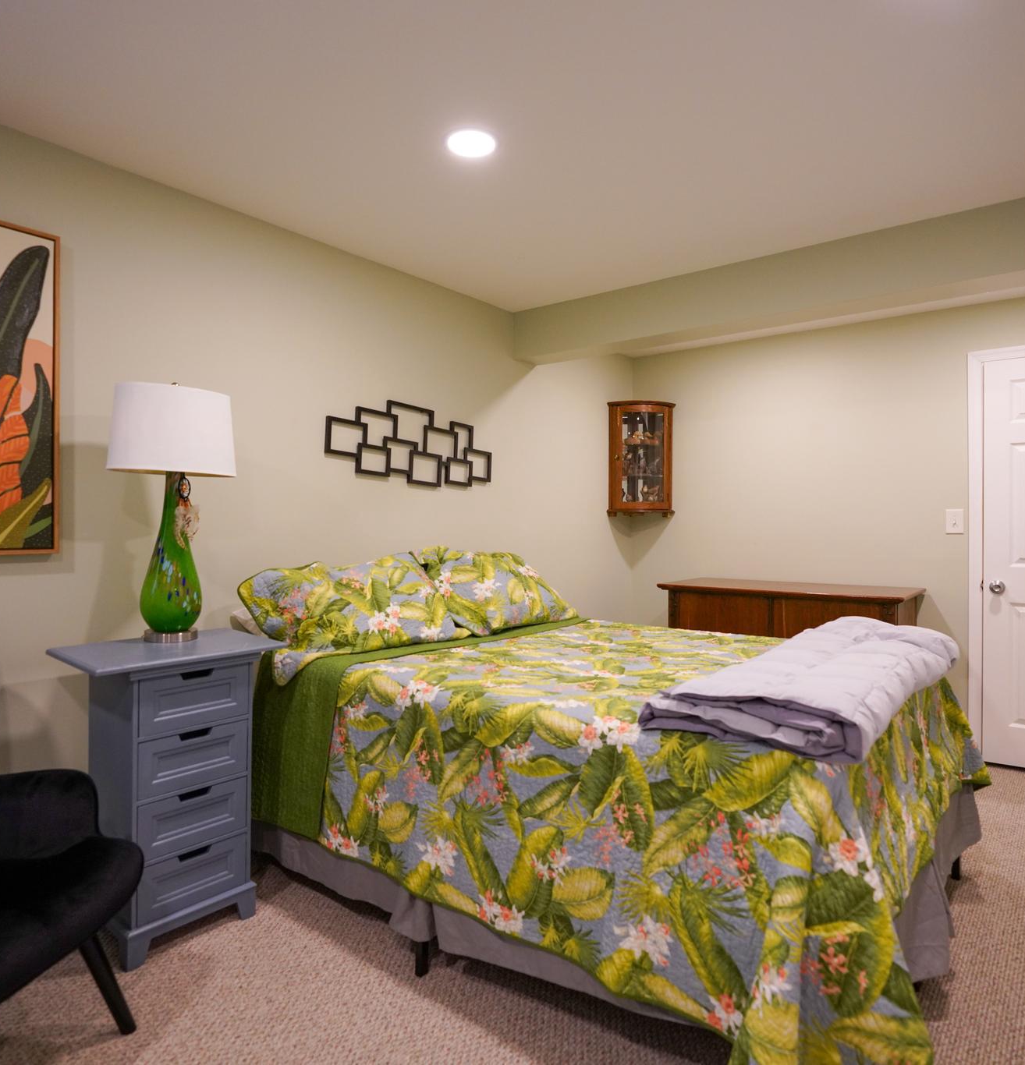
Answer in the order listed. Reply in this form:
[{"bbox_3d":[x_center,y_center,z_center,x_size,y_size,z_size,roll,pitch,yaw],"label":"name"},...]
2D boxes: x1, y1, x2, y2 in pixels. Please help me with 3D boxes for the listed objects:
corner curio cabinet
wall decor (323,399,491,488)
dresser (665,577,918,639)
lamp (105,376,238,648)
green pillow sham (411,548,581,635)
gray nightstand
[{"bbox_3d":[0.835,-0.472,4.680,0.440,0.730,0.300,0,0,-7],"label":"corner curio cabinet"},{"bbox_3d":[-0.445,-0.408,3.345,0.030,0.390,1.035,0,0,40],"label":"wall decor"},{"bbox_3d":[1.513,0.741,3.899,1.250,0.878,0.570,0,0,38],"label":"dresser"},{"bbox_3d":[-1.109,-0.070,2.310,0.385,0.830,0.385,0,0,40],"label":"lamp"},{"bbox_3d":[-0.047,0.253,3.284,0.700,0.470,0.200,0,-40,-50],"label":"green pillow sham"},{"bbox_3d":[-1.036,0.763,2.167,0.430,0.828,0.565,0,0,41],"label":"gray nightstand"}]

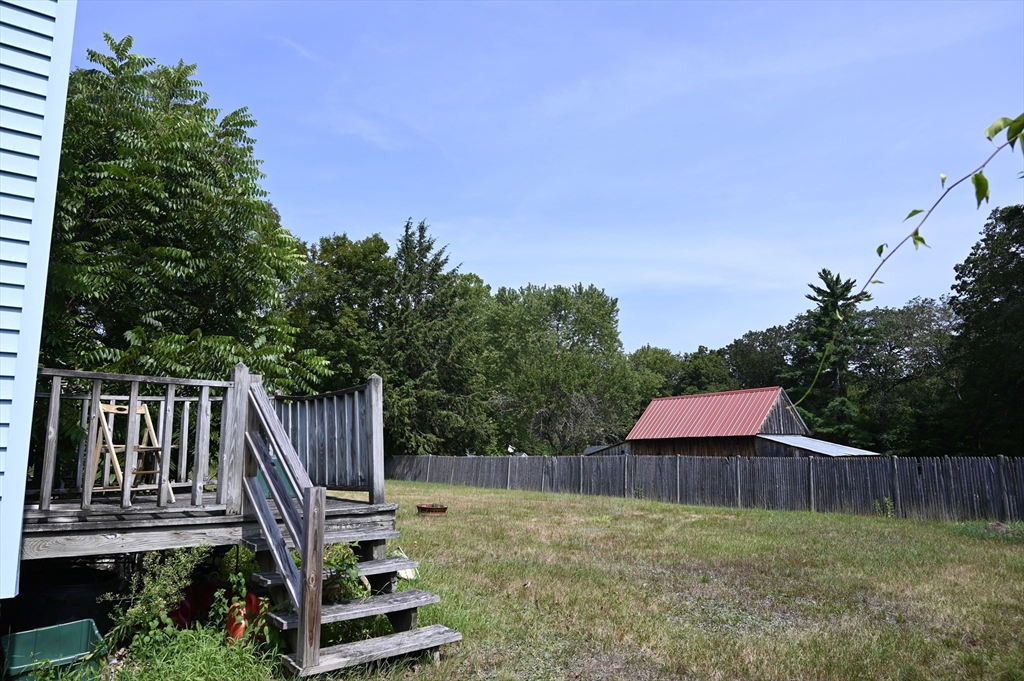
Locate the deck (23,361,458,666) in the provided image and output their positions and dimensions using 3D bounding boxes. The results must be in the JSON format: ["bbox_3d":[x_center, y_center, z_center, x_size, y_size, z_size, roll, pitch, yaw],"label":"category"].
[{"bbox_3d":[-2.263,1.155,5.018,2.325,1.851,3.483,7,-12,-38],"label":"deck"}]

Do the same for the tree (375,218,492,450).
[{"bbox_3d":[-4.695,0.557,42.457,7.200,16.468,7.200,0,-9,0],"label":"tree"}]

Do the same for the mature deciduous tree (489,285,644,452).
[{"bbox_3d":[3.473,2.840,47.144,10.800,13.338,10.800,0,-9,0],"label":"mature deciduous tree"}]

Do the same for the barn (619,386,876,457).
[{"bbox_3d":[9.290,4.150,27.328,3.760,4.270,9.262,7,-12,-37],"label":"barn"}]

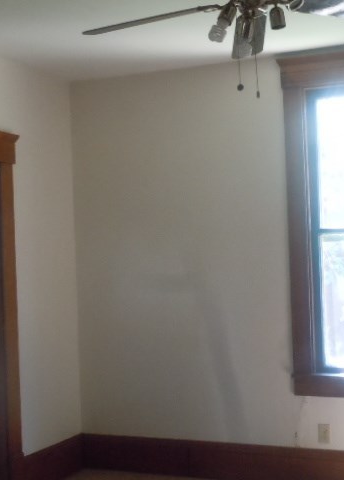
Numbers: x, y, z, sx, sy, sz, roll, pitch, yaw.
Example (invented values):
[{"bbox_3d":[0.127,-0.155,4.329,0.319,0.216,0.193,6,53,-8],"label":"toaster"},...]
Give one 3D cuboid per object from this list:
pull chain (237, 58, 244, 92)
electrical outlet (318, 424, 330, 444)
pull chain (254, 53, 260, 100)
[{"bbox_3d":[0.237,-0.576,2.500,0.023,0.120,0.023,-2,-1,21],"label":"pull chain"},{"bbox_3d":[0.919,1.170,4.345,0.071,0.115,0.008,-2,-1,21],"label":"electrical outlet"},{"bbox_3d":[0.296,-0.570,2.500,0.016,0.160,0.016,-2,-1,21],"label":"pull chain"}]

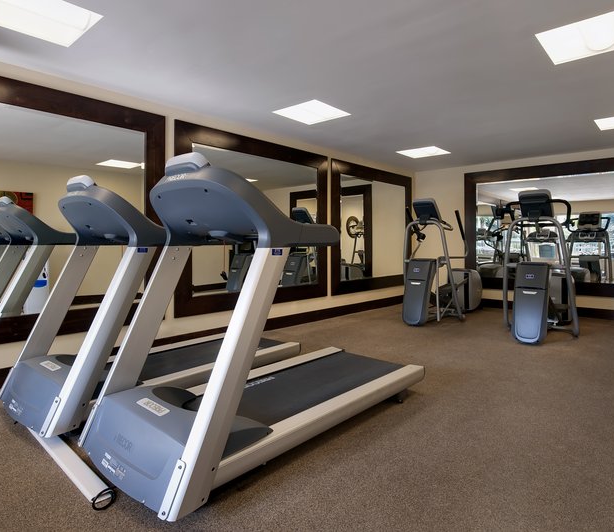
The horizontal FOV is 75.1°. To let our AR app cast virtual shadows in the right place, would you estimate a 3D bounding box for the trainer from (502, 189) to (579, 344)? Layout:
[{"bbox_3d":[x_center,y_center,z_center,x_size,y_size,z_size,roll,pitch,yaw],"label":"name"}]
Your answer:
[{"bbox_3d":[3.069,-0.062,5.089,0.731,1.728,1.908,2,4,38],"label":"trainer"}]

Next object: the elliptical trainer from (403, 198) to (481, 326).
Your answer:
[{"bbox_3d":[2.075,-0.111,5.988,0.795,1.728,1.929,3,4,42],"label":"elliptical trainer"}]

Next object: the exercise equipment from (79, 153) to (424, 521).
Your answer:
[{"bbox_3d":[-0.162,0.175,2.458,0.890,1.516,2.062,3,4,43],"label":"exercise equipment"}]

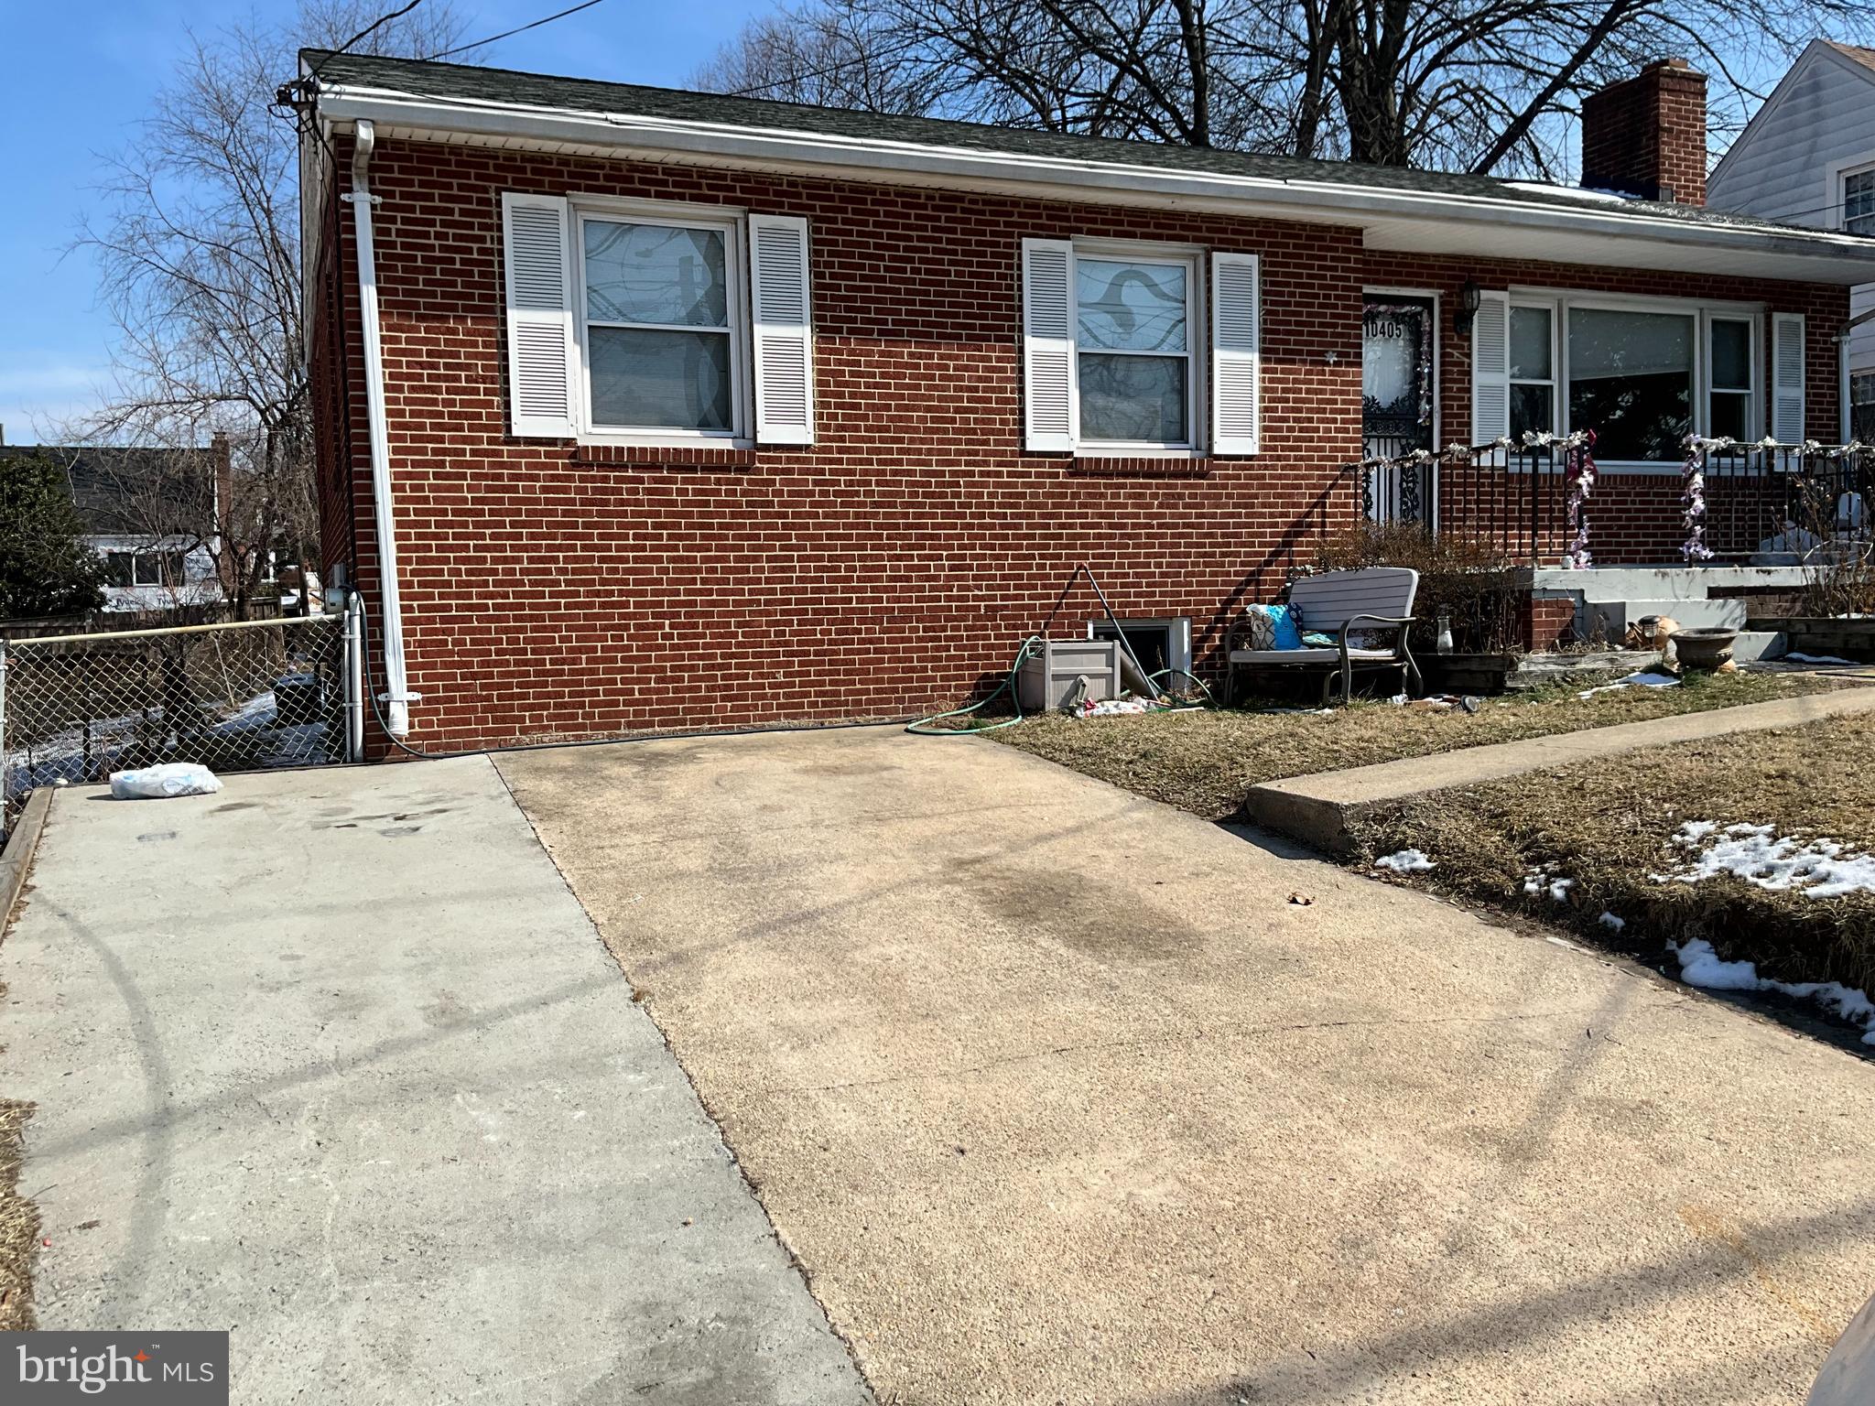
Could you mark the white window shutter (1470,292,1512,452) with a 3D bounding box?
[{"bbox_3d":[4.484,-2.622,12.728,0.370,1.390,0.045,-3,4,-23],"label":"white window shutter"}]

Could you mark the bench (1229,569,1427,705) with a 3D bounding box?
[{"bbox_3d":[2.590,-0.437,10.580,0.680,0.870,1.200,-4,4,-30],"label":"bench"}]

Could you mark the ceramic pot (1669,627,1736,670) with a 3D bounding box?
[{"bbox_3d":[4.516,-0.306,9.250,0.400,0.250,0.400,-1,4,0],"label":"ceramic pot"}]

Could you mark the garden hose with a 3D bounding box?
[{"bbox_3d":[0.246,-0.120,9.947,0.980,0.560,0.500,-3,4,-23],"label":"garden hose"}]

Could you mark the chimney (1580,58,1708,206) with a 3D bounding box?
[{"bbox_3d":[7.170,-5.687,15.953,0.660,1.450,1.000,-3,4,-23],"label":"chimney"}]

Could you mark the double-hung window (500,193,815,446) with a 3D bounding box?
[{"bbox_3d":[-1.649,-2.274,9.448,1.850,1.440,0.120,-3,4,-23],"label":"double-hung window"}]

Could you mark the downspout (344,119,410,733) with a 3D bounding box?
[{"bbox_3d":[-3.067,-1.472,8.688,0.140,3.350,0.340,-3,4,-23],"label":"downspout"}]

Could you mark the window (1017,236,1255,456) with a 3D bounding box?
[{"bbox_3d":[1.414,-2.413,10.772,1.850,1.440,0.120,-3,4,-23],"label":"window"}]

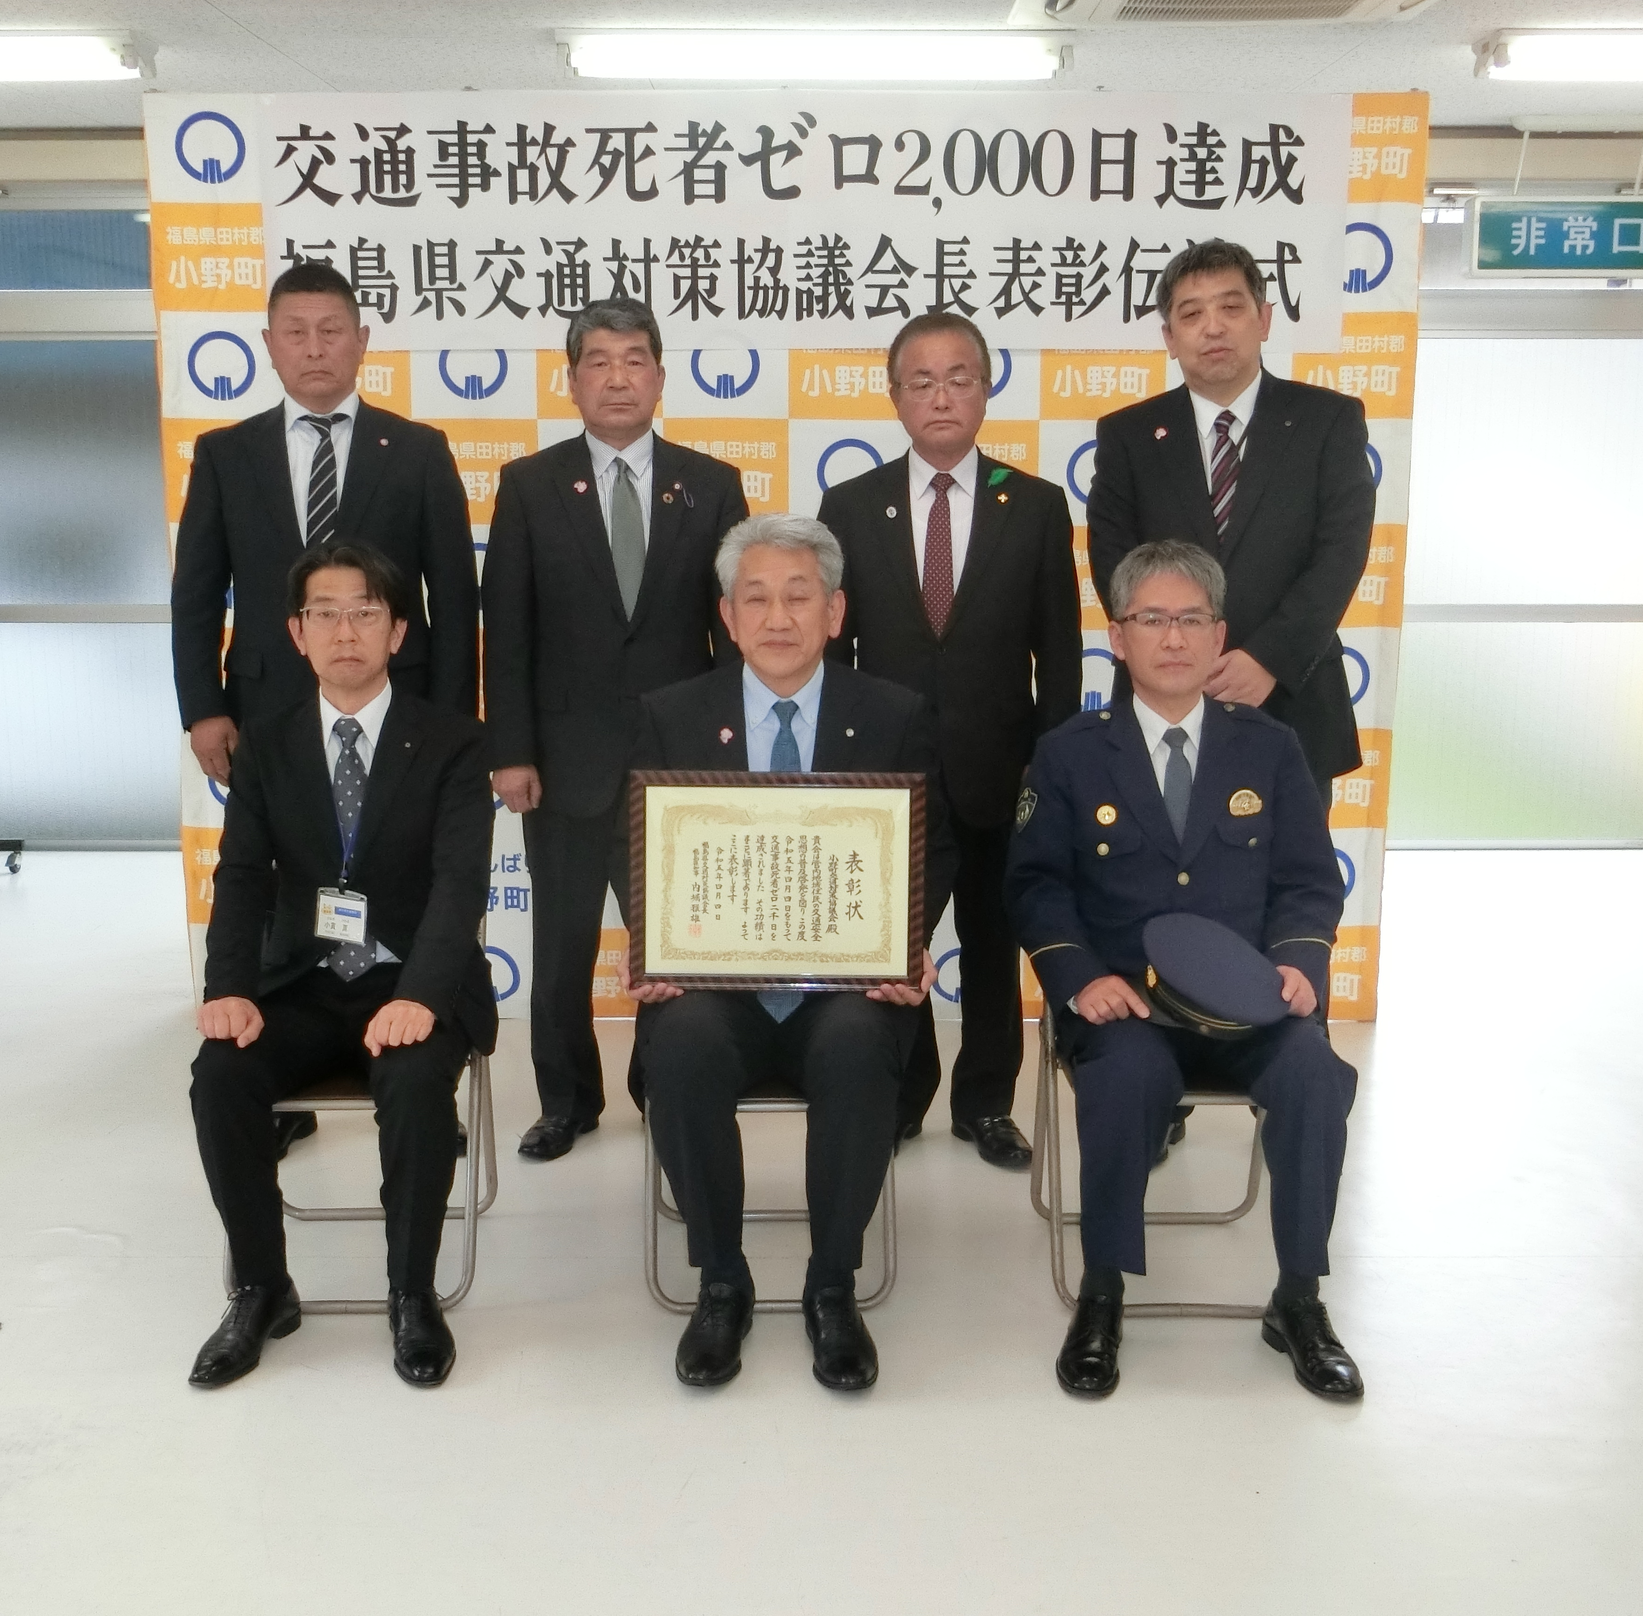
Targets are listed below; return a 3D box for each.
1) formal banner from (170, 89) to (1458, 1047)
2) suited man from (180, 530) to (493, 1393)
[{"bbox_3d":[-0.081,-0.568,5.083,2.920,2.200,0.160,0,11,0],"label":"formal banner"},{"bbox_3d":[-0.814,0.202,3.508,0.519,1.270,0.770,0,11,0],"label":"suited man"}]

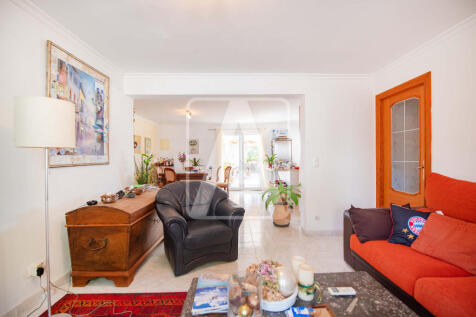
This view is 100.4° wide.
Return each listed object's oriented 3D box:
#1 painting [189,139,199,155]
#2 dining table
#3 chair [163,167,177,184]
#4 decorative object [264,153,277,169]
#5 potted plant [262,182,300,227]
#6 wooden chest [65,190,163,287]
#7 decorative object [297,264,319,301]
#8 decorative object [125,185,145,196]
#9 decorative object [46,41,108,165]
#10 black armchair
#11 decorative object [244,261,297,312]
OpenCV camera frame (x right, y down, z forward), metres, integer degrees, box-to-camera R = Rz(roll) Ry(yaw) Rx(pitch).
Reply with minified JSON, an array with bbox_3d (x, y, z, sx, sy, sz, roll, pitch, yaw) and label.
[{"bbox_3d":[-1.640,-0.440,7.270,0.360,0.580,0.050,0,0,0],"label":"painting"},{"bbox_3d":[-1.500,0.810,5.900,1.400,0.760,0.950,0,0,0],"label":"dining table"},{"bbox_3d":[-1.640,0.715,5.050,0.480,0.950,0.530,0,0,37],"label":"chair"},{"bbox_3d":[1.020,0.060,6.200,0.380,0.500,0.360,0,0,0],"label":"decorative object"},{"bbox_3d":[0.775,0.810,3.560,0.630,0.760,0.600,0,0,0],"label":"potted plant"},{"bbox_3d":[-1.270,0.820,2.410,0.620,0.760,1.200,0,0,1],"label":"wooden chest"},{"bbox_3d":[0.390,0.683,1.100,0.095,0.165,0.085,0,0,1],"label":"decorative object"},{"bbox_3d":[-1.290,0.405,2.480,0.220,0.090,0.200,0,0,1],"label":"decorative object"},{"bbox_3d":[-1.755,-0.515,2.285,0.035,1.185,0.875,0,0,1],"label":"decorative object"},{"bbox_3d":[-0.505,0.755,2.540,0.910,0.870,0.880,0,0,-28],"label":"black armchair"},{"bbox_3d":[0.182,0.683,1.115,0.270,0.165,0.260,0,0,1],"label":"decorative object"}]

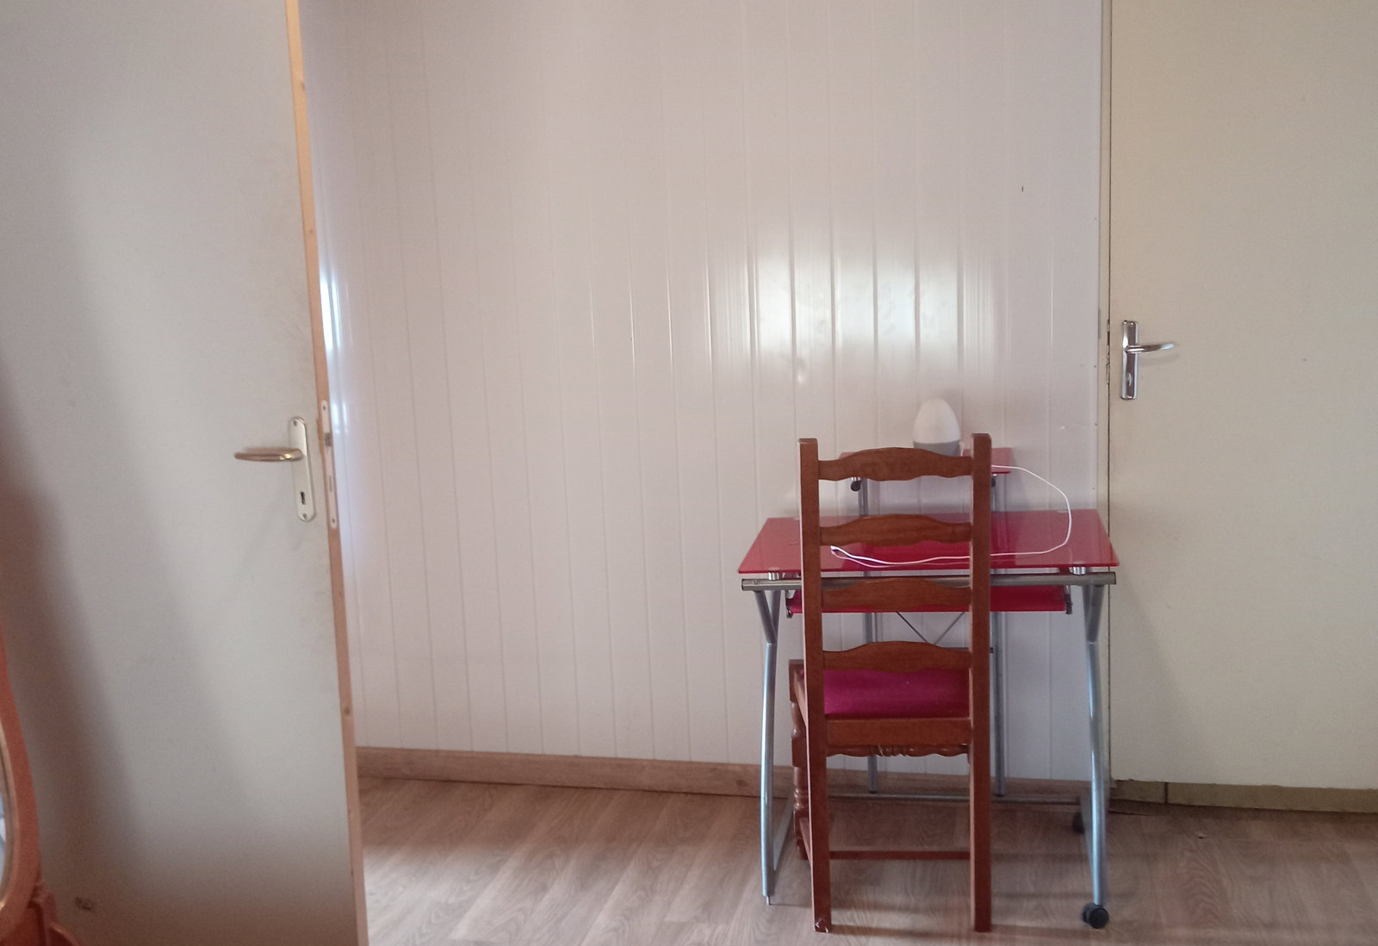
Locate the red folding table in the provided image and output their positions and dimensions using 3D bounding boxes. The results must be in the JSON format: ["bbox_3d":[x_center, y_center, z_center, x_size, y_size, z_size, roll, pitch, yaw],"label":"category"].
[{"bbox_3d":[0.537,0.509,3.180,0.759,0.739,0.588,-1,9,10],"label":"red folding table"}]

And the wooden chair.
[{"bbox_3d":[0.429,0.400,2.986,0.420,1.015,0.462,-1,9,5],"label":"wooden chair"}]

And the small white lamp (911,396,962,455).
[{"bbox_3d":[0.557,-0.101,3.228,0.106,0.141,0.106,0,9,12],"label":"small white lamp"}]

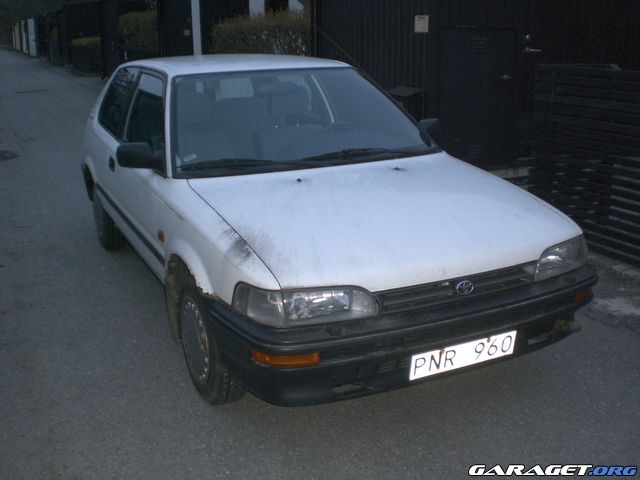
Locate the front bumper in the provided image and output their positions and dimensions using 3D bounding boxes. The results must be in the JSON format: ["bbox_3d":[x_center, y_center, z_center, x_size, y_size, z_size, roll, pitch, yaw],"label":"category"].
[{"bbox_3d":[0.420,0.309,2.789,1.620,0.350,0.540,-9,19,-25],"label":"front bumper"}]

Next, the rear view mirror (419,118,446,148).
[{"bbox_3d":[0.651,-0.623,3.955,0.205,0.122,0.110,-9,19,-25],"label":"rear view mirror"}]

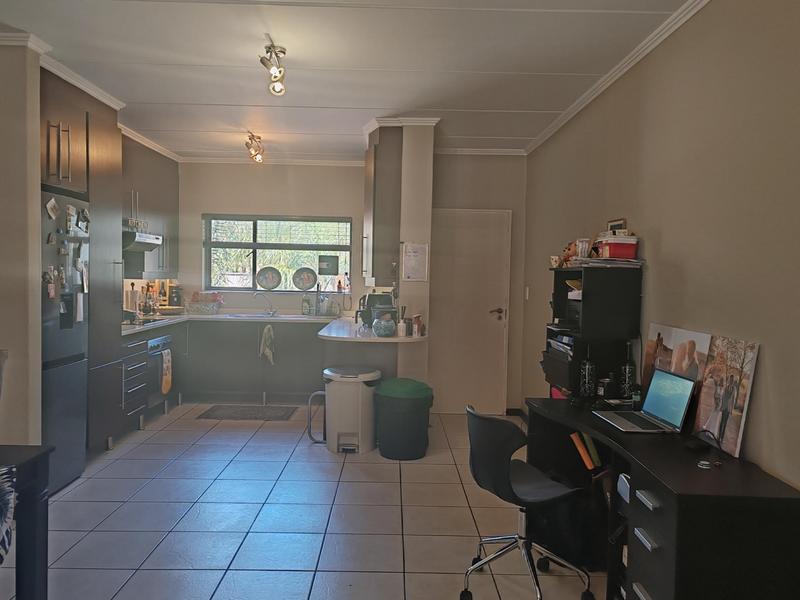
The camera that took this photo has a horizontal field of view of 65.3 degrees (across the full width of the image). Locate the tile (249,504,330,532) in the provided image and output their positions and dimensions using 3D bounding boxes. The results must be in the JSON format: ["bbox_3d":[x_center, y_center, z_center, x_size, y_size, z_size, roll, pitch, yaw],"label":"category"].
[{"bbox_3d":[-0.613,1.264,3.596,0.412,0.010,0.412,1,3,-1],"label":"tile"}]

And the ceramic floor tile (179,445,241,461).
[{"bbox_3d":[-1.480,1.201,4.909,0.417,0.010,0.417,1,3,0],"label":"ceramic floor tile"}]

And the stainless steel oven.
[{"bbox_3d":[-2.484,0.643,5.766,0.569,0.608,0.608,1,3,0],"label":"stainless steel oven"}]

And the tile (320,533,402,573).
[{"bbox_3d":[-0.192,1.275,3.148,0.410,0.010,0.410,1,3,-1],"label":"tile"}]

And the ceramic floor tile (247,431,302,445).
[{"bbox_3d":[-1.045,1.177,5.262,0.412,0.010,0.412,1,3,-1],"label":"ceramic floor tile"}]

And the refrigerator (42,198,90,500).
[{"bbox_3d":[-2.445,0.269,3.945,0.650,1.845,0.610,1,3,-1],"label":"refrigerator"}]

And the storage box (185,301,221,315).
[{"bbox_3d":[-2.100,0.086,6.703,0.340,0.130,0.220,1,3,-1],"label":"storage box"}]

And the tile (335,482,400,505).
[{"bbox_3d":[-0.196,1.232,3.956,0.408,0.010,0.408,1,3,0],"label":"tile"}]

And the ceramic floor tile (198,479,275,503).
[{"bbox_3d":[-1.034,1.236,4.009,0.412,0.010,0.412,1,3,-1],"label":"ceramic floor tile"}]

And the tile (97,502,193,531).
[{"bbox_3d":[-1.398,1.204,3.460,0.400,0.010,0.400,1,3,-1],"label":"tile"}]

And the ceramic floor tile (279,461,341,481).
[{"bbox_3d":[-0.628,1.236,4.490,0.417,0.010,0.417,1,3,0],"label":"ceramic floor tile"}]

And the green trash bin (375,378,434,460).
[{"bbox_3d":[0.029,0.874,4.728,0.440,0.580,0.440,1,3,-1],"label":"green trash bin"}]

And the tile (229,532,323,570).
[{"bbox_3d":[-0.602,1.265,3.130,0.408,0.010,0.408,1,3,0],"label":"tile"}]

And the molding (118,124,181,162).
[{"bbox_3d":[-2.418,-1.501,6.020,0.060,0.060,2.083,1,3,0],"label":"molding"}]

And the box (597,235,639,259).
[{"bbox_3d":[1.159,-0.281,3.335,0.160,0.105,0.190,1,3,0],"label":"box"}]

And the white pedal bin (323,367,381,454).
[{"bbox_3d":[-0.384,0.873,4.999,0.455,0.610,0.430,1,3,3],"label":"white pedal bin"}]

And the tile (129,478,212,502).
[{"bbox_3d":[-1.444,1.214,3.965,0.410,0.010,0.410,1,3,-1],"label":"tile"}]

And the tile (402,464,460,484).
[{"bbox_3d":[0.214,1.219,4.370,0.408,0.010,0.408,1,3,0],"label":"tile"}]

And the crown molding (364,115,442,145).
[{"bbox_3d":[-0.005,-1.423,5.276,0.652,0.065,0.671,1,3,0],"label":"crown molding"}]

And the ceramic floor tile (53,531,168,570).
[{"bbox_3d":[-1.437,1.254,3.136,0.410,0.010,0.410,1,3,-1],"label":"ceramic floor tile"}]

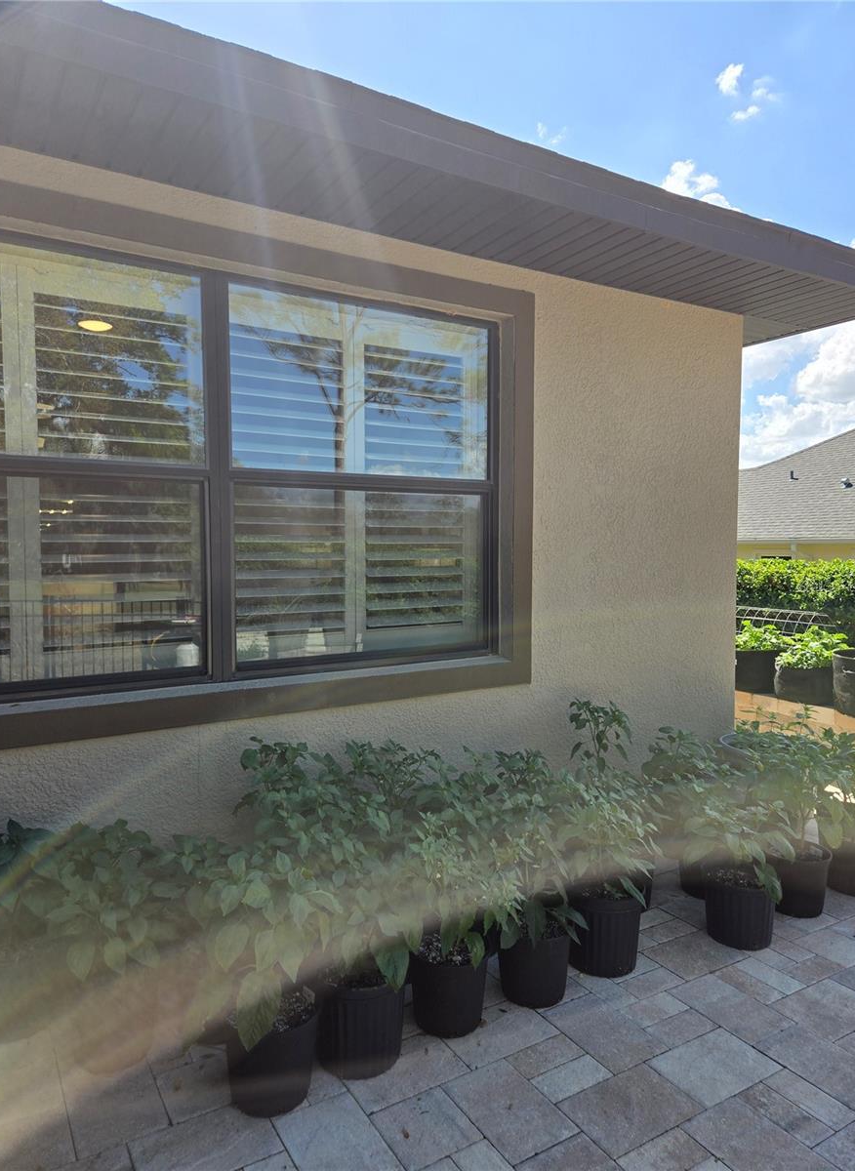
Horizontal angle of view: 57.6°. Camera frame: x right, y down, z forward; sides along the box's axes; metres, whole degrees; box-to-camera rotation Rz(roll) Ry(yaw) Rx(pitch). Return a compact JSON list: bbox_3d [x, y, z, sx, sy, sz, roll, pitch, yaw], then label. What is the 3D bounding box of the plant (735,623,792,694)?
[{"bbox_3d":[2.521,0.525,5.970,0.500,0.505,0.500,-2,4,-31],"label":"plant"}]

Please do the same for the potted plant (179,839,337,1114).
[{"bbox_3d":[-0.442,0.989,2.013,0.380,0.650,0.380,-2,4,-31],"label":"potted plant"}]

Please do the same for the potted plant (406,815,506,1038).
[{"bbox_3d":[0.086,0.993,2.322,0.275,0.606,0.275,0,3,0],"label":"potted plant"}]

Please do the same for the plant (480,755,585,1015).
[{"bbox_3d":[0.339,0.923,2.466,0.315,0.728,0.315,0,3,0],"label":"plant"}]

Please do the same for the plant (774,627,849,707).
[{"bbox_3d":[2.725,0.547,5.515,0.500,0.509,0.500,-2,4,-31],"label":"plant"}]

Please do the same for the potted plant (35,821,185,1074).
[{"bbox_3d":[-0.884,0.984,2.165,0.388,0.647,0.388,-2,4,-31],"label":"potted plant"}]

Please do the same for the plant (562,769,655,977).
[{"bbox_3d":[0.613,0.954,2.631,0.287,0.647,0.287,0,3,0],"label":"plant"}]

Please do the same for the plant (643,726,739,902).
[{"bbox_3d":[1.073,0.920,3.182,0.354,0.651,0.354,0,3,0],"label":"plant"}]

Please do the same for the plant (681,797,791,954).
[{"bbox_3d":[1.115,1.012,2.797,0.370,0.508,0.370,-2,4,-31],"label":"plant"}]

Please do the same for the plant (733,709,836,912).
[{"bbox_3d":[1.384,0.879,3.019,0.365,0.748,0.365,-2,4,-31],"label":"plant"}]

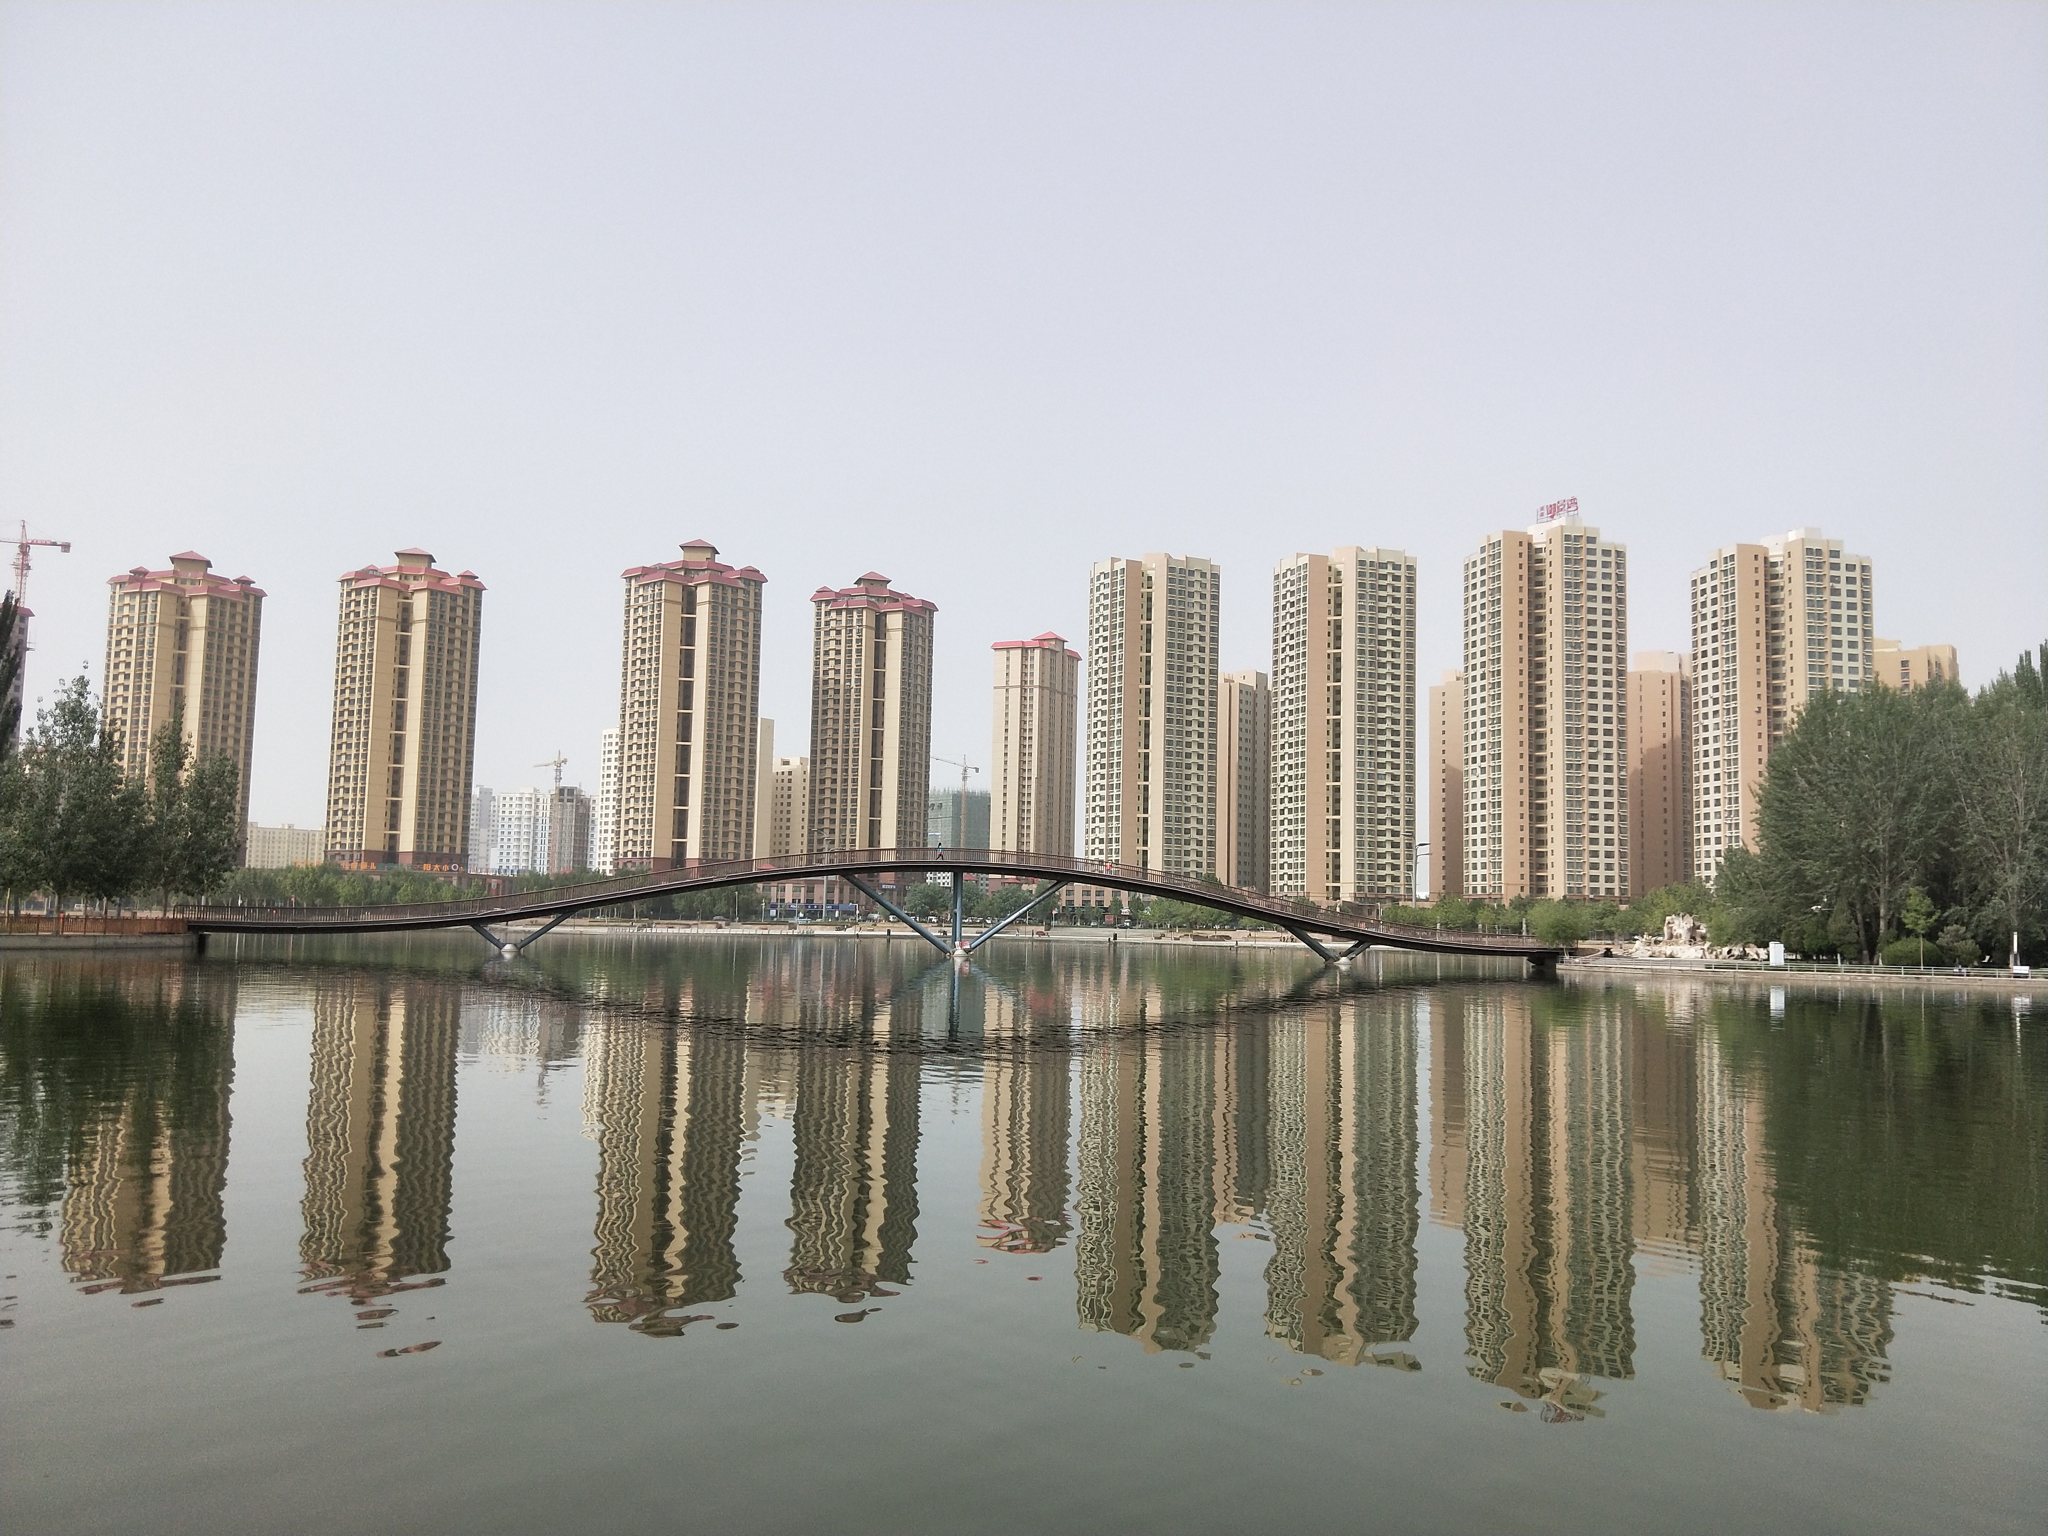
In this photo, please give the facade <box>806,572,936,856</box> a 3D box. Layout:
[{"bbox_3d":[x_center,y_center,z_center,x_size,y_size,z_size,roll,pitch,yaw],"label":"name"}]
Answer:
[{"bbox_3d":[-45.200,-8.110,438.340,26.430,101.130,26.900,-2,-6,29],"label":"facade"}]

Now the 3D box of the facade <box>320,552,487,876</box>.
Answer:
[{"bbox_3d":[-170.870,-12.840,407.300,27.000,96.240,27.000,-2,-6,33],"label":"facade"}]

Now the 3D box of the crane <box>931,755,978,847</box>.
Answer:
[{"bbox_3d":[-41.860,32.260,825.030,3.000,84.250,62.000,-1,-6,27],"label":"crane"}]

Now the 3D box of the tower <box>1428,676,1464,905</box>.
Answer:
[{"bbox_3d":[138.600,8.750,466.880,14.000,77.320,28.000,-2,-6,30],"label":"tower"}]

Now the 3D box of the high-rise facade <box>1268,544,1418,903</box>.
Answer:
[{"bbox_3d":[84.770,-7.480,392.030,28.180,96.990,25.940,3,-6,-16],"label":"high-rise facade"}]

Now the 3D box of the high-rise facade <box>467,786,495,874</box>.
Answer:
[{"bbox_3d":[-325.260,42.310,887.030,18.000,62.280,16.000,5,-6,-35],"label":"high-rise facade"}]

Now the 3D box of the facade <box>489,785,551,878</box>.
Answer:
[{"bbox_3d":[-215.540,32.970,632.360,19.230,47.740,14.310,-1,-6,24],"label":"facade"}]

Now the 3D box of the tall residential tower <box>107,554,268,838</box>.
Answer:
[{"bbox_3d":[-216.060,-11.430,377.940,24.900,89.130,25.660,-1,-6,22],"label":"tall residential tower"}]

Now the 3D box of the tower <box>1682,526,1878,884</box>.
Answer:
[{"bbox_3d":[173.090,-8.760,337.410,27.250,93.320,24.840,2,-5,-9],"label":"tower"}]

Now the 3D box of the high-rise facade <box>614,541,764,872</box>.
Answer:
[{"bbox_3d":[-95.100,-13.550,419.550,27.000,103.150,27.000,-3,-6,39],"label":"high-rise facade"}]

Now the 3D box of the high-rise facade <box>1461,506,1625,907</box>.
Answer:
[{"bbox_3d":[127.370,-12.030,362.390,28.490,102.450,26.190,2,-5,-12],"label":"high-rise facade"}]

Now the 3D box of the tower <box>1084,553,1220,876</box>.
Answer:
[{"bbox_3d":[35.200,-7.380,403.520,26.980,96.760,24.560,4,-6,-28],"label":"tower"}]

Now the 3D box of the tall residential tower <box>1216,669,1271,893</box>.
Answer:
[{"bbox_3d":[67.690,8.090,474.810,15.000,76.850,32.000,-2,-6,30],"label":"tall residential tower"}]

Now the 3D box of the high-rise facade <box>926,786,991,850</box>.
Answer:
[{"bbox_3d":[-36.010,45.500,860.470,30.000,64.250,26.000,5,-6,-35],"label":"high-rise facade"}]

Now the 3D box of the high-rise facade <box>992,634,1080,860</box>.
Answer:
[{"bbox_3d":[3.890,1.260,542.550,21.730,103.860,29.030,-1,-6,27],"label":"high-rise facade"}]

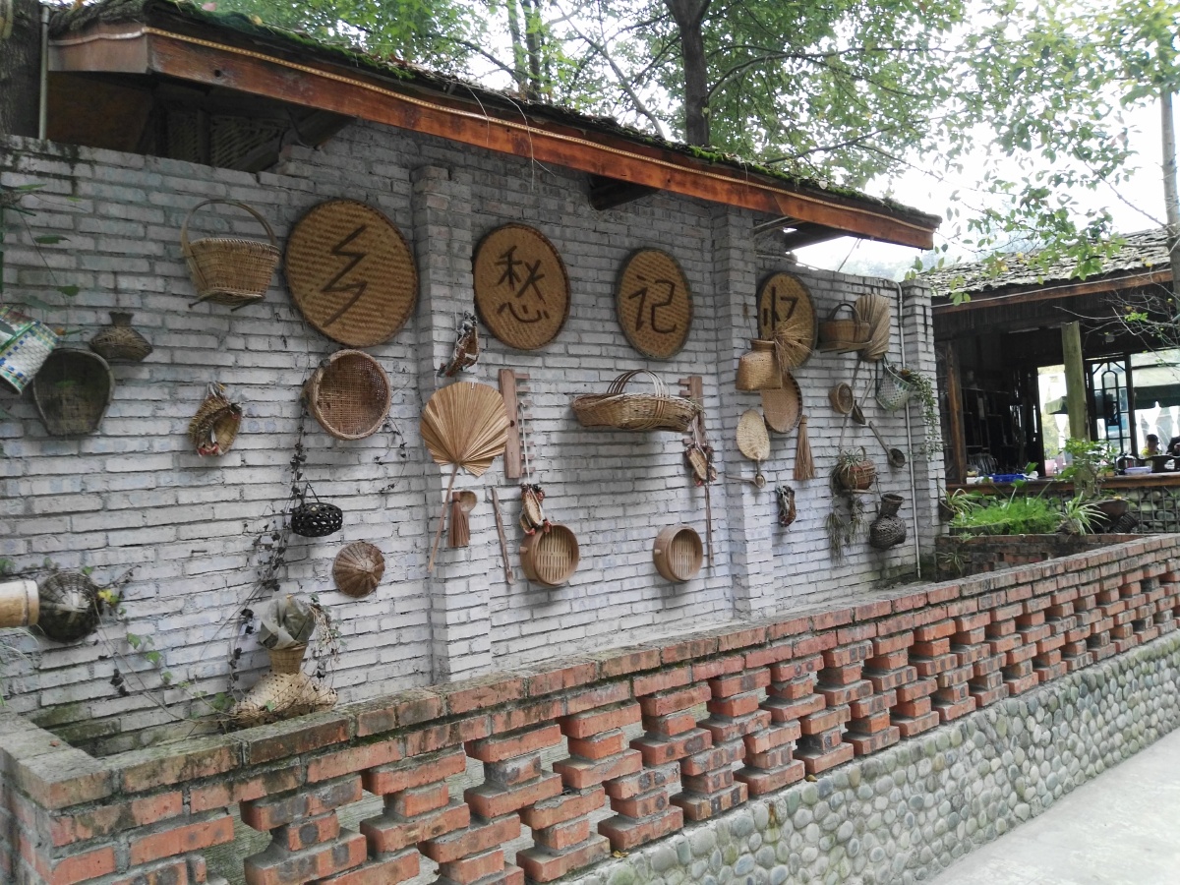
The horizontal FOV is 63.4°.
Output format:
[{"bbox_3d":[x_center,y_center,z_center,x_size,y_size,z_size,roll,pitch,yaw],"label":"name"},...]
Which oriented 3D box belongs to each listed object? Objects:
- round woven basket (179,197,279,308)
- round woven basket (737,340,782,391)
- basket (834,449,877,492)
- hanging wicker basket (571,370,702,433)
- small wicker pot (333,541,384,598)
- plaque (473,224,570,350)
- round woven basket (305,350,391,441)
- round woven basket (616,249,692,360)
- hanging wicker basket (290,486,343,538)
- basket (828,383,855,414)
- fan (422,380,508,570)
[{"bbox_3d":[-1.377,-0.743,3.670,0.345,0.375,0.330,-2,-2,-40],"label":"round woven basket"},{"bbox_3d":[0.990,-0.454,5.593,0.225,0.285,0.200,-2,-2,-40],"label":"round woven basket"},{"bbox_3d":[1.767,0.172,6.322,0.250,0.270,0.240,-3,-2,0],"label":"basket"},{"bbox_3d":[0.231,-0.226,4.997,0.700,0.309,0.400,-2,-2,-41],"label":"hanging wicker basket"},{"bbox_3d":[-0.972,0.546,4.110,0.240,0.240,0.095,-1,-8,-43],"label":"small wicker pot"},{"bbox_3d":[-0.322,-0.776,4.764,0.590,0.620,0.060,-2,1,-40],"label":"plaque"},{"bbox_3d":[-1.052,-0.197,4.096,0.145,0.385,0.385,-3,-1,41],"label":"round woven basket"},{"bbox_3d":[0.378,-0.776,5.354,0.585,0.620,0.060,-2,1,-40],"label":"round woven basket"},{"bbox_3d":[-1.127,0.287,3.949,0.210,0.205,0.210,-2,-2,-41],"label":"hanging wicker basket"},{"bbox_3d":[1.676,-0.292,6.399,0.200,0.200,0.100,-2,-2,-40],"label":"basket"},{"bbox_3d":[-0.584,0.152,4.330,0.465,0.875,0.050,11,-10,-39],"label":"fan"}]

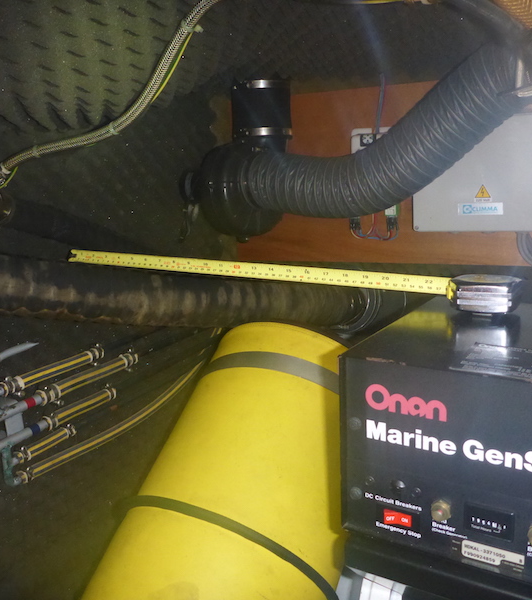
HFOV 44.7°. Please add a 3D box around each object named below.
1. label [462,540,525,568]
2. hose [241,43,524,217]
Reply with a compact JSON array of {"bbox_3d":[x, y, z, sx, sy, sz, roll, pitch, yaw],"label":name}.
[{"bbox_3d":[0.175,0.198,0.500,0.047,0.015,0.001,5,14,32],"label":"label"},{"bbox_3d":[0.167,-0.251,1.025,0.475,0.243,0.140,5,14,32],"label":"hose"}]

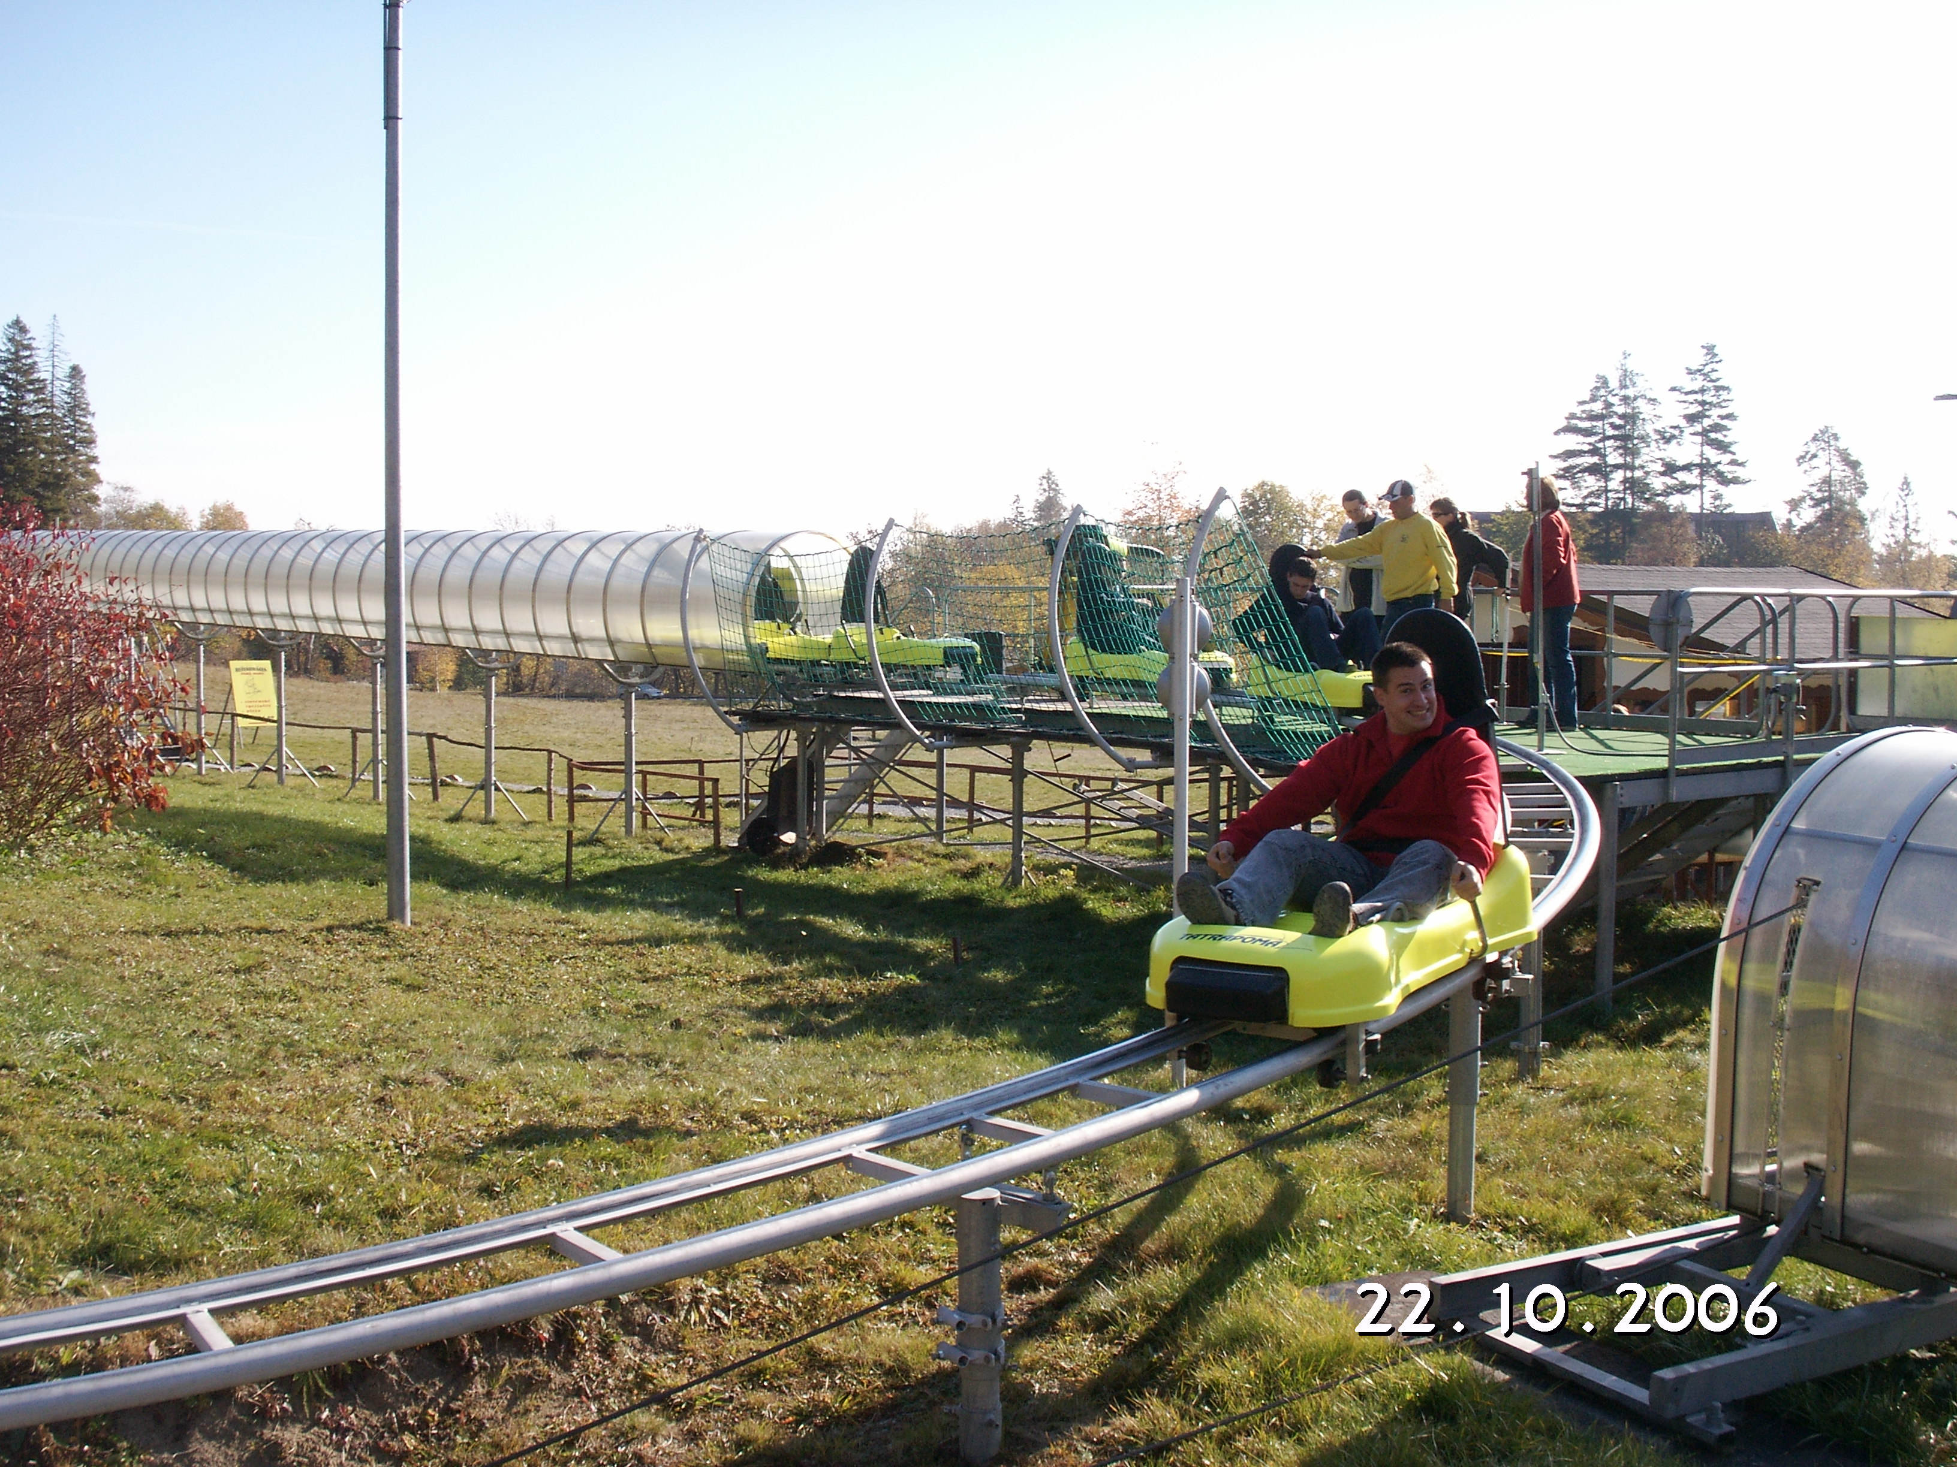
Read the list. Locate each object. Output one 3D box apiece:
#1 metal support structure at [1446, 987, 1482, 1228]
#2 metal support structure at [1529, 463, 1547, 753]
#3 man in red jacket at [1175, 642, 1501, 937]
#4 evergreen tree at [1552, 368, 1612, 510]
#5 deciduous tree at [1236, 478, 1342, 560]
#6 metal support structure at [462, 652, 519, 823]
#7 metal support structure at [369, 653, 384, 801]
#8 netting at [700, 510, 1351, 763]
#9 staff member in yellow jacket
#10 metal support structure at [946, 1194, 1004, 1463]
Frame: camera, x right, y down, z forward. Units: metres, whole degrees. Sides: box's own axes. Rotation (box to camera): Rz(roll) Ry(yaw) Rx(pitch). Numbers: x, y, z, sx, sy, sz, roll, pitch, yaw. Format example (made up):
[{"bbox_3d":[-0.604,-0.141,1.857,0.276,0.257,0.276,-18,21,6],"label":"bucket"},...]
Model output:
[{"bbox_3d":[1.250,0.948,5.380,0.083,0.615,0.083,1,3,13],"label":"metal support structure"},{"bbox_3d":[3.134,-0.706,11.700,0.070,1.620,0.060,2,3,23],"label":"metal support structure"},{"bbox_3d":[1.015,0.152,5.680,0.800,0.800,1.000,4,5,40],"label":"man in red jacket"},{"bbox_3d":[31.043,-11.473,105.000,4.800,13.500,4.800,1,4,17],"label":"evergreen tree"},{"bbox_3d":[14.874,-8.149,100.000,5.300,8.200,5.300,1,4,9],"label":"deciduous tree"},{"bbox_3d":[-4.733,0.037,20.300,0.660,1.670,0.200,-2,4,-39],"label":"metal support structure"},{"bbox_3d":[-6.471,-0.058,22.500,0.120,1.600,0.120,-2,4,-39],"label":"metal support structure"},{"bbox_3d":[-0.200,-0.710,13.850,0.600,1.420,6.800,-2,4,-33],"label":"netting"},{"bbox_3d":[2.619,-0.820,13.600,0.620,1.680,0.750,4,5,41],"label":"staff member in yellow jacket"},{"bbox_3d":[-0.003,1.130,3.970,0.100,0.515,0.095,0,3,0],"label":"metal support structure"}]

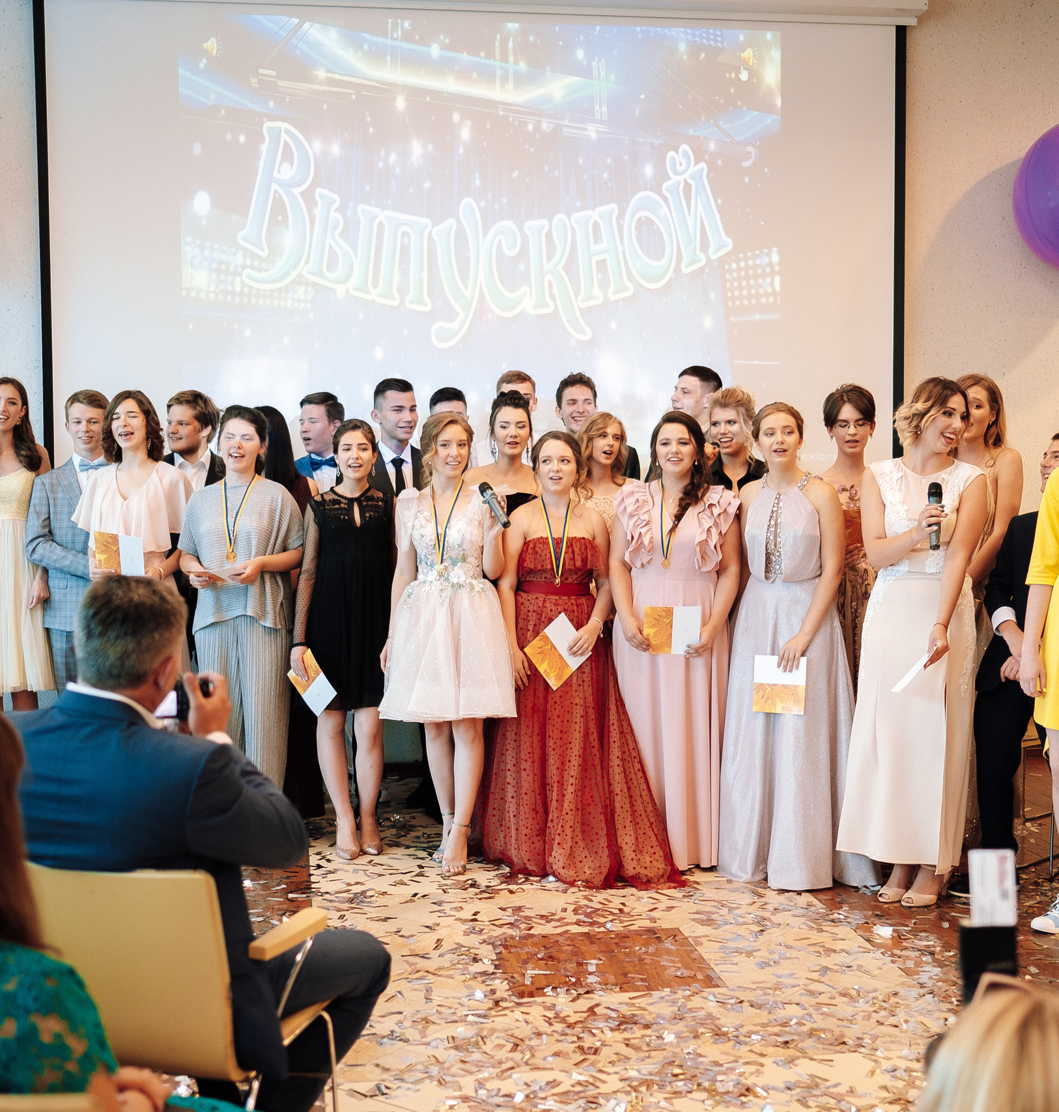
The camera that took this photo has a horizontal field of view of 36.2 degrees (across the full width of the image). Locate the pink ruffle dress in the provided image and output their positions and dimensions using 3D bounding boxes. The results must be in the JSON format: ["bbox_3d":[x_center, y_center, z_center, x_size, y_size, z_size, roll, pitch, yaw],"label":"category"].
[{"bbox_3d":[0.540,0.423,6.080,0.505,1.394,0.404,0,4,9],"label":"pink ruffle dress"}]

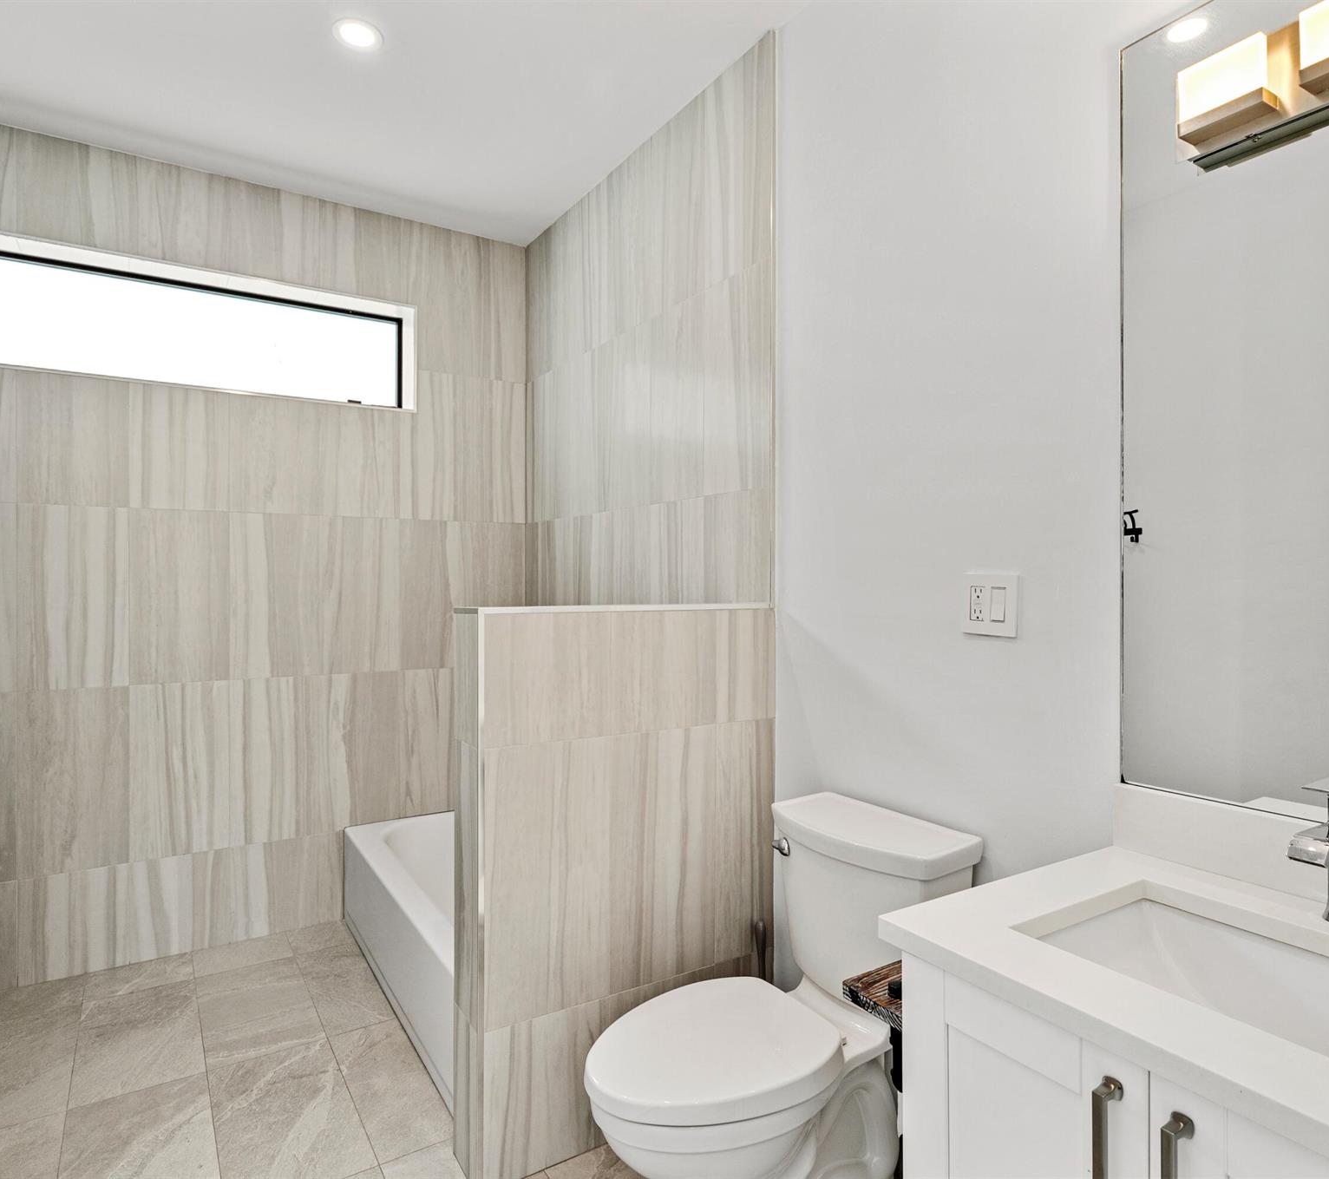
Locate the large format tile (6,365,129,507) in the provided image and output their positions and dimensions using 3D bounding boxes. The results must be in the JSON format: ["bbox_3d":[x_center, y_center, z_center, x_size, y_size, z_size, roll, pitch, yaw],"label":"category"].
[{"bbox_3d":[-1.961,-0.494,2.627,0.300,0.440,0.010,0,0,-30],"label":"large format tile"}]

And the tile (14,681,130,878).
[{"bbox_3d":[-1.961,0.634,2.627,0.300,0.608,0.010,0,0,-30],"label":"tile"}]

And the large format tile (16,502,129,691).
[{"bbox_3d":[-1.961,0.028,2.627,0.300,0.605,0.010,0,0,-30],"label":"large format tile"}]

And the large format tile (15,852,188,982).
[{"bbox_3d":[-1.877,1.109,2.664,0.488,0.345,0.012,0,0,-33],"label":"large format tile"}]

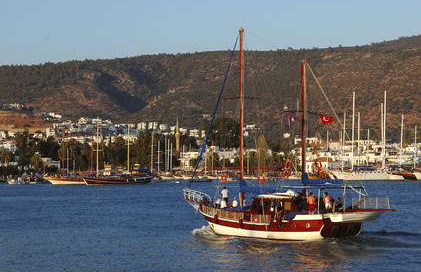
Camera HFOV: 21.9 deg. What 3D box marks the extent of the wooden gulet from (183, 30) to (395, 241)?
[{"bbox_3d":[4.242,-0.264,79.231,4.949,15.655,20.200,1,-2,-38],"label":"wooden gulet"}]

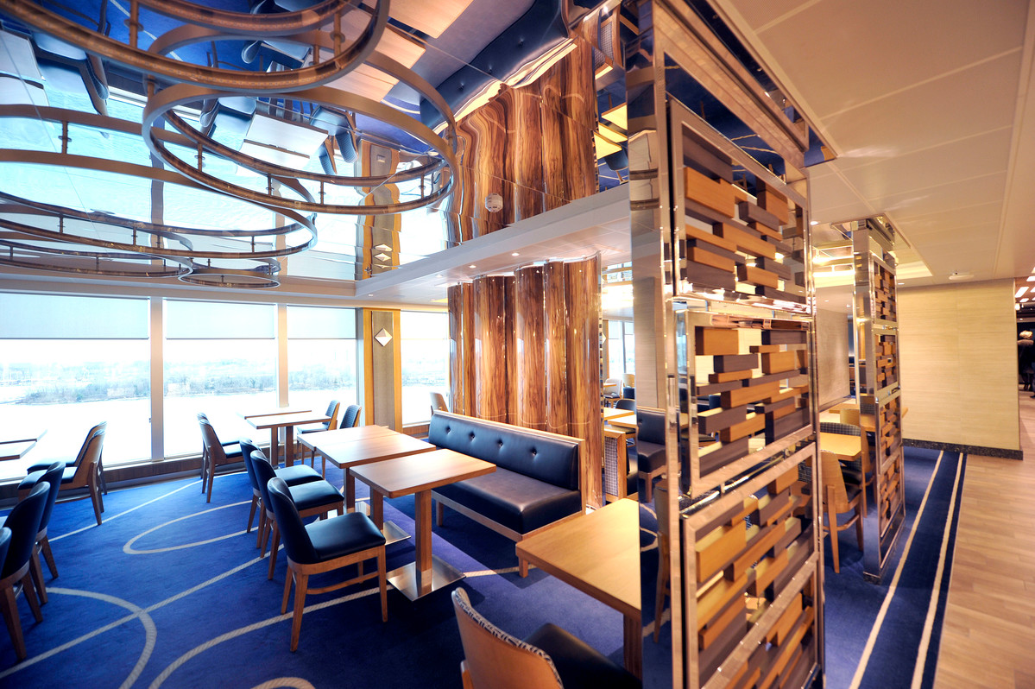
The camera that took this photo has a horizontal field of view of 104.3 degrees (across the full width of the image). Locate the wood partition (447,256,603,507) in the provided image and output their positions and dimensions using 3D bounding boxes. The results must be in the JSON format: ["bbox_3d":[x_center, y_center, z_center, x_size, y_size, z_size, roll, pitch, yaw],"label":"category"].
[{"bbox_3d":[-0.039,0.387,4.273,0.300,2.300,2.350,-1,-1,-41],"label":"wood partition"}]

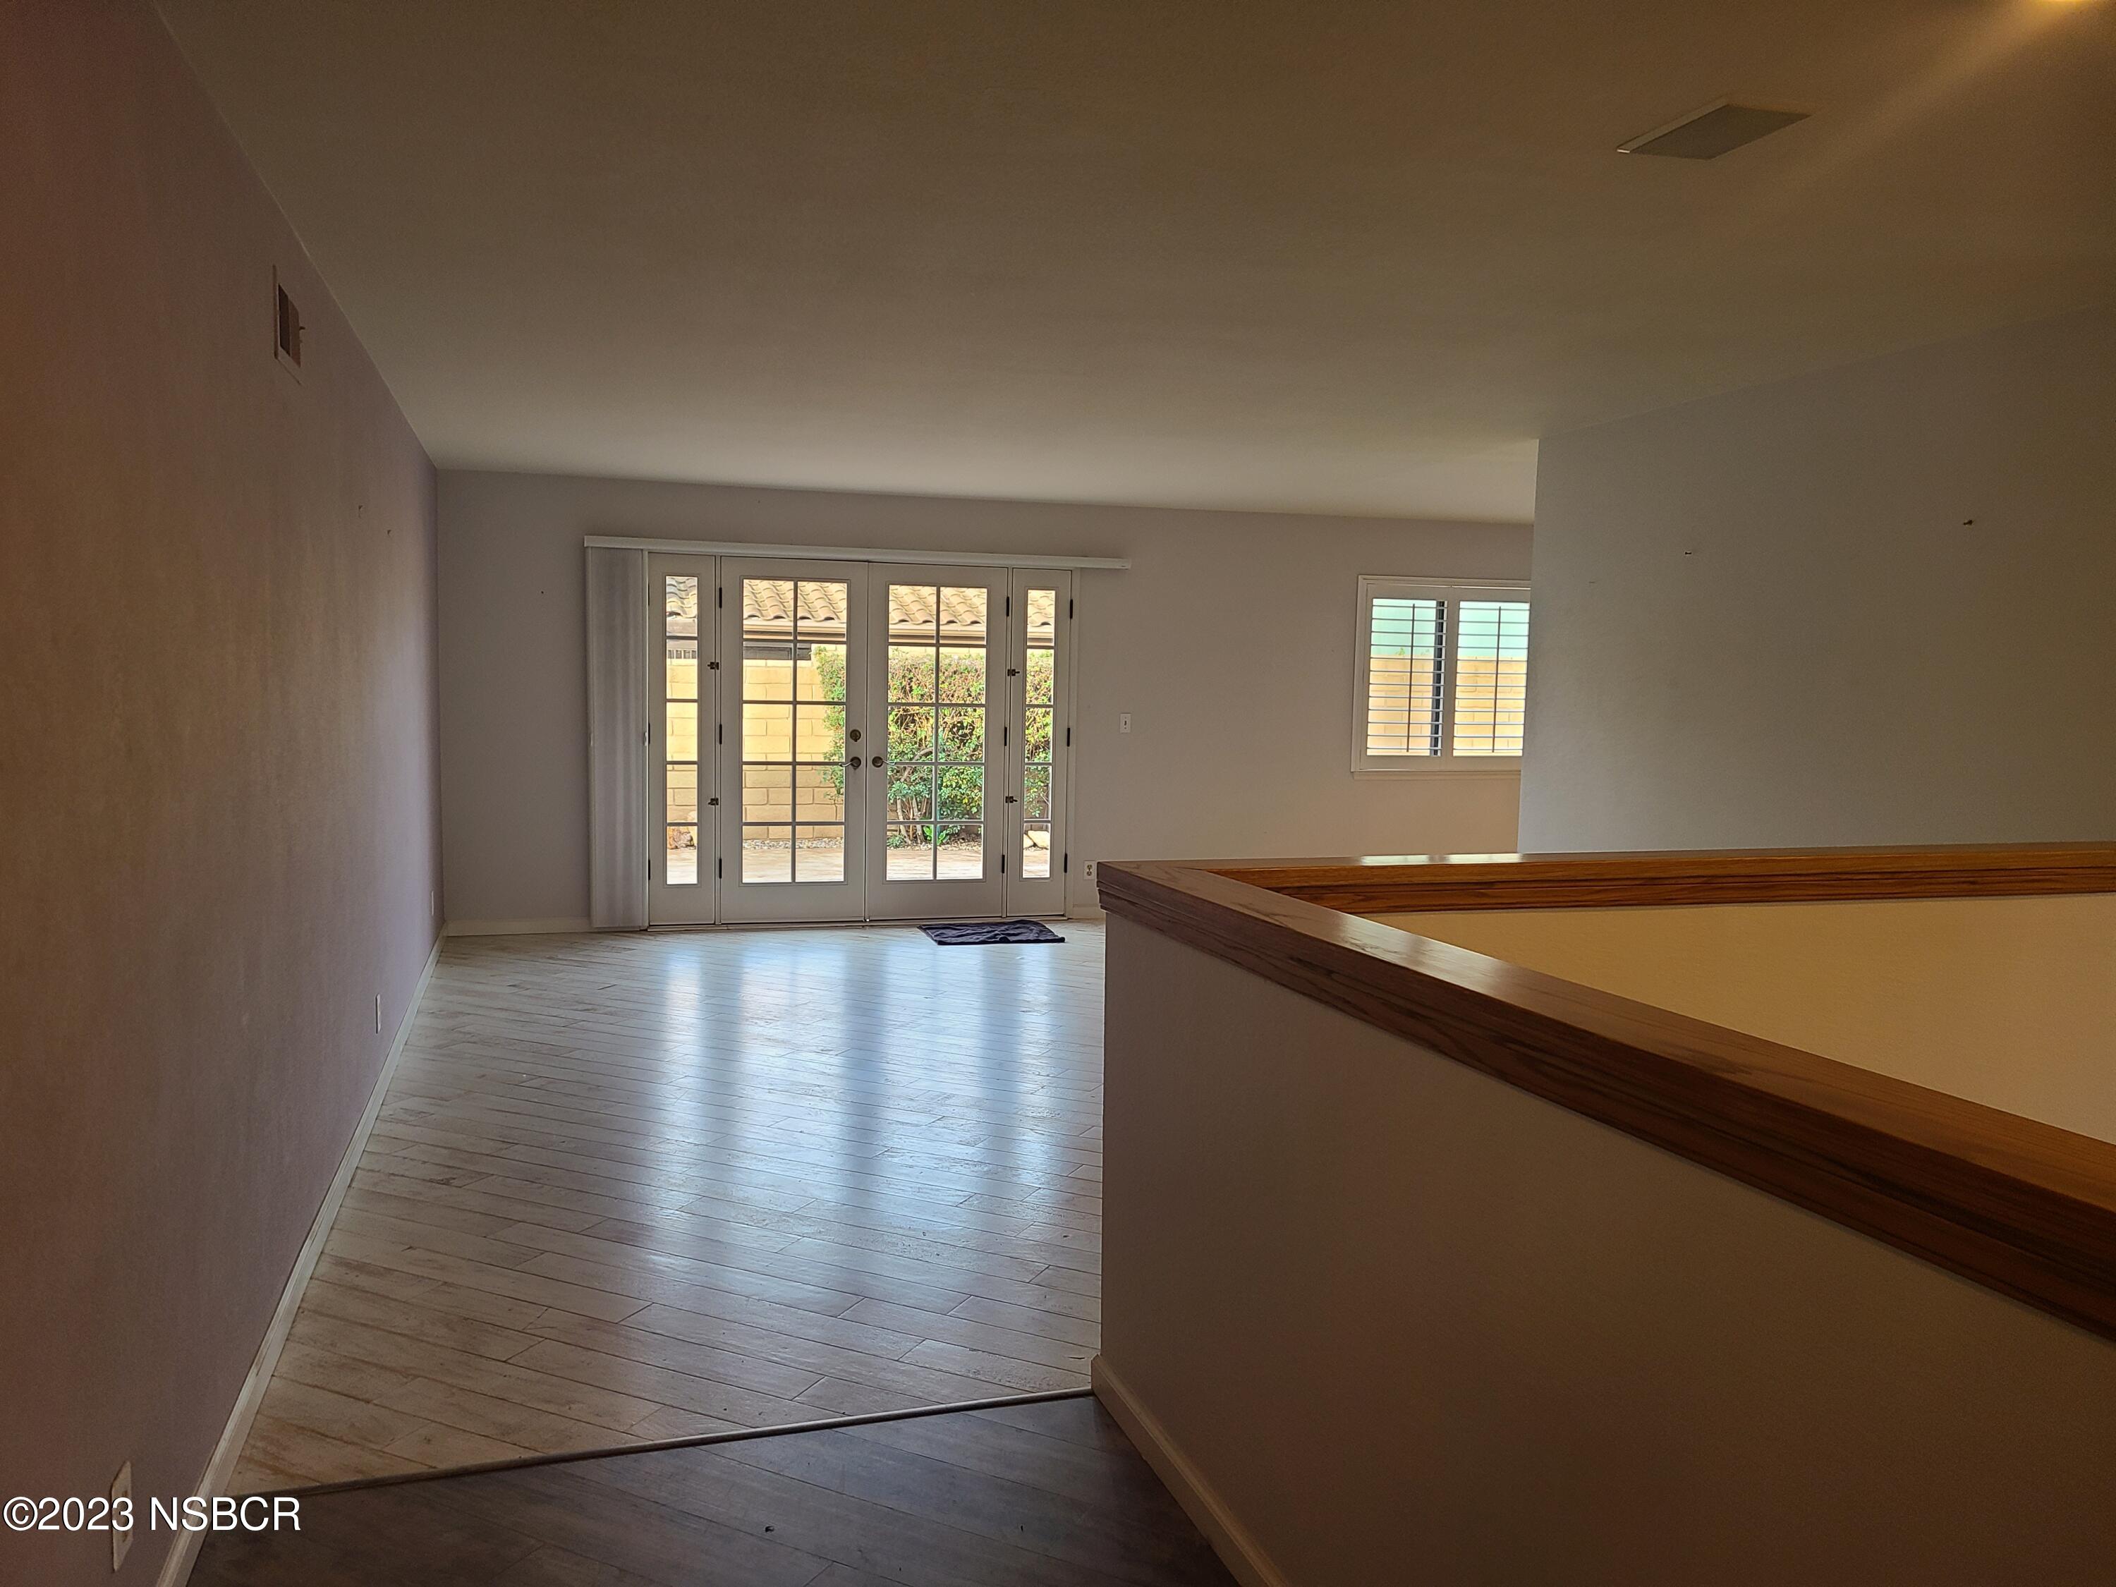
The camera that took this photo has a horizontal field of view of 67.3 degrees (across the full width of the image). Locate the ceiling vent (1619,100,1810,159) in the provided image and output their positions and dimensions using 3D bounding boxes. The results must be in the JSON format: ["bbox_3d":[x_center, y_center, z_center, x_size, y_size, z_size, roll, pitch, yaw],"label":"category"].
[{"bbox_3d":[1.179,-1.188,2.854,0.204,0.020,0.297,0,4,-17],"label":"ceiling vent"}]

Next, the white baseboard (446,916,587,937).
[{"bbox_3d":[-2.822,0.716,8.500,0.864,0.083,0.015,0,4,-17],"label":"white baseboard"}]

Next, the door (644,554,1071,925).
[{"bbox_3d":[-1.087,-0.292,9.012,2.425,2.042,0.100,0,4,-17],"label":"door"}]

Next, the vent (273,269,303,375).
[{"bbox_3d":[-1.737,-1.045,3.594,0.020,0.195,0.402,0,4,-17],"label":"vent"}]

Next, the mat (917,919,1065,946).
[{"bbox_3d":[-0.384,0.764,8.746,0.667,0.025,0.588,0,4,-17],"label":"mat"}]

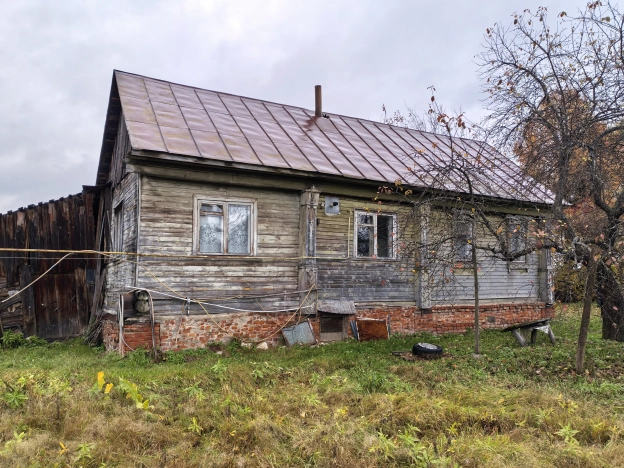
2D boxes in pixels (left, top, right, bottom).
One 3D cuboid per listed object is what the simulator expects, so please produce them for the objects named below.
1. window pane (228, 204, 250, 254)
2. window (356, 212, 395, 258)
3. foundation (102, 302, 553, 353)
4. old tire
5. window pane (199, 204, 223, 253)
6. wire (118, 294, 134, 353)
[{"bbox_3d":[-1.630,-0.118,10.872,0.539,1.132,0.070,3,-7,-31],"label":"window pane"},{"bbox_3d":[1.699,0.043,12.890,1.296,1.264,0.100,3,-7,-31],"label":"window"},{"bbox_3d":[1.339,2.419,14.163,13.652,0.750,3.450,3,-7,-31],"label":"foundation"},{"bbox_3d":[2.237,2.233,9.410,0.580,0.190,0.580,9,-3,-31],"label":"old tire"},{"bbox_3d":[-2.183,-0.141,10.532,0.551,1.129,0.070,3,-7,-31],"label":"window pane"},{"bbox_3d":[-3.472,1.687,9.146,0.291,1.097,0.080,3,-7,-31],"label":"wire"}]

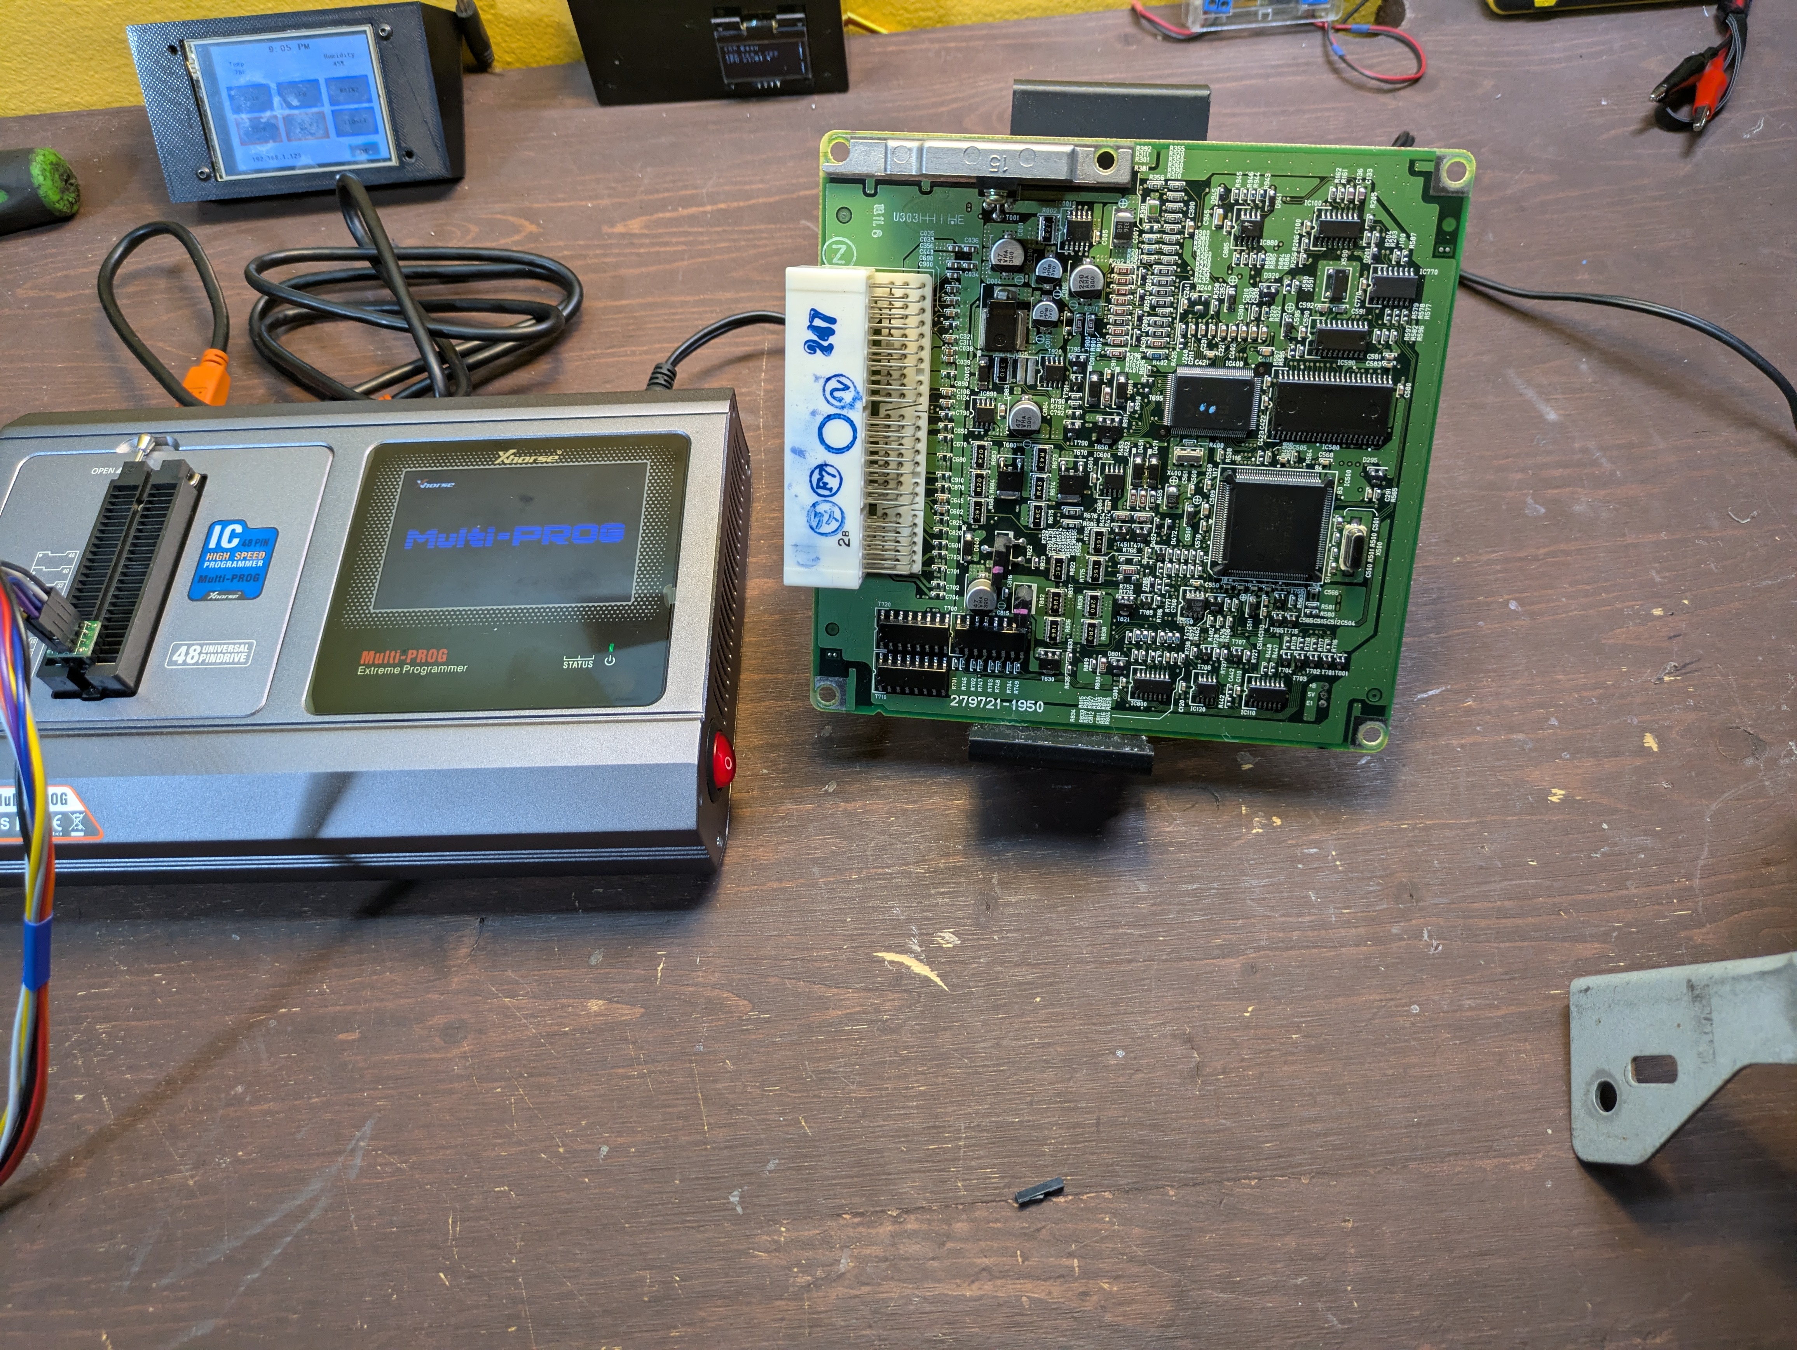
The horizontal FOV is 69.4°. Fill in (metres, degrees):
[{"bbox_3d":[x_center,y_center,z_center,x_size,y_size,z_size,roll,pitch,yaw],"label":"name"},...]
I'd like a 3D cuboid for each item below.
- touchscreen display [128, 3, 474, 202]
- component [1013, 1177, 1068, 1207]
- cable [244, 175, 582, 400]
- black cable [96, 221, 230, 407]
[{"bbox_3d":[-0.231,-0.226,0.517,0.110,0.063,0.048,-5,20,1],"label":"touchscreen display"},{"bbox_3d":[0.036,0.130,0.328,0.013,0.003,0.003,-19,61,-7],"label":"component"},{"bbox_3d":[-0.175,-0.132,0.467,0.121,0.042,0.099,-1,61,2],"label":"cable"},{"bbox_3d":[-0.266,-0.130,0.470,0.060,0.031,0.098,-1,61,2],"label":"black cable"}]

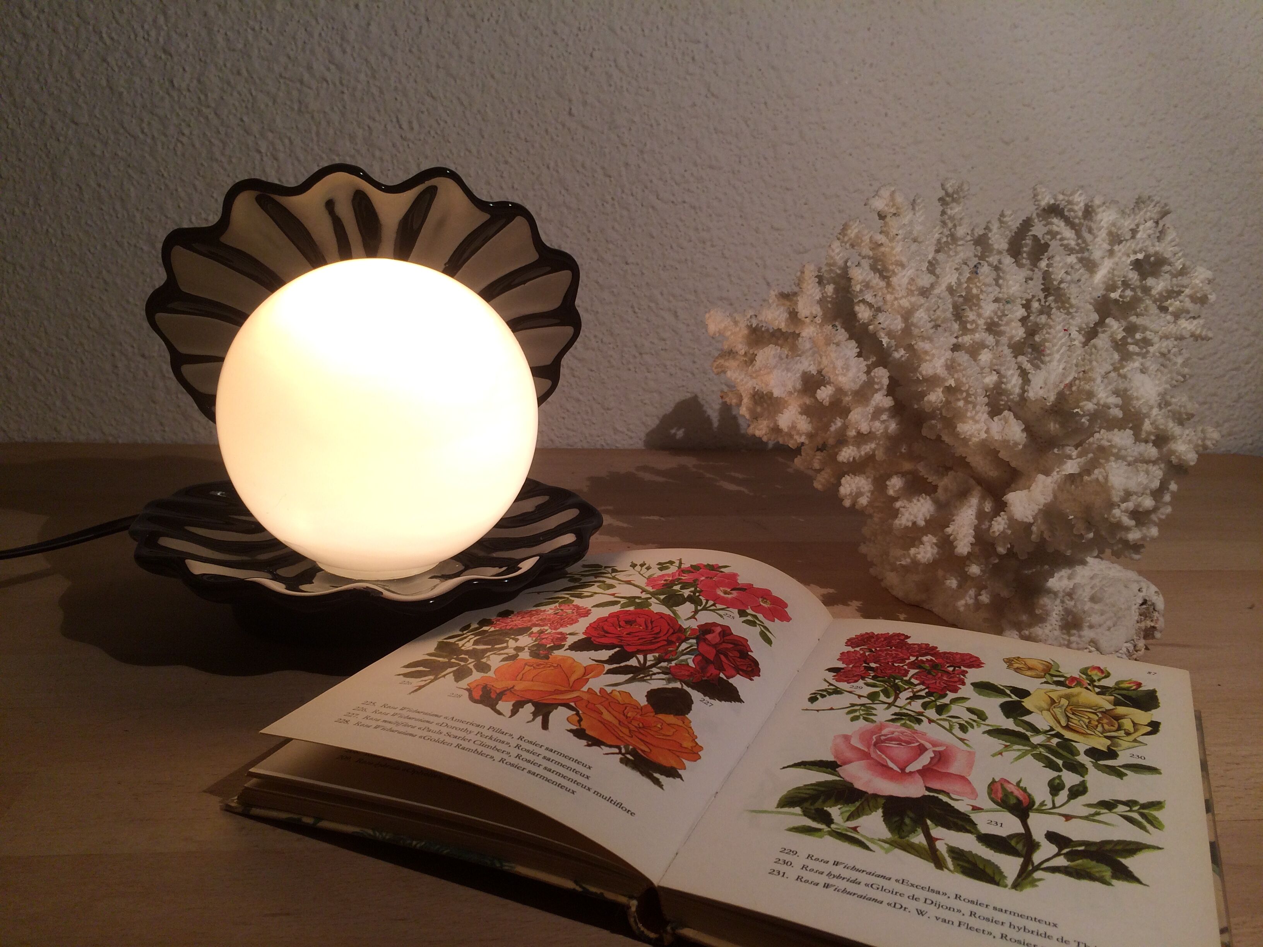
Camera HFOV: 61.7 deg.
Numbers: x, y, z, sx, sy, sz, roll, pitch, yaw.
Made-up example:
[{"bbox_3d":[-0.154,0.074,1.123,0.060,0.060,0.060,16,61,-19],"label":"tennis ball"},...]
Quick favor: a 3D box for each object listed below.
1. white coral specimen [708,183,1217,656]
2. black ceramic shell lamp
[{"bbox_3d":[0.149,-0.031,0.472,0.224,0.190,0.160,4,17,6],"label":"white coral specimen"},{"bbox_3d":[-0.116,-0.035,0.455,0.210,0.186,0.170,-2,17,-15],"label":"black ceramic shell lamp"}]

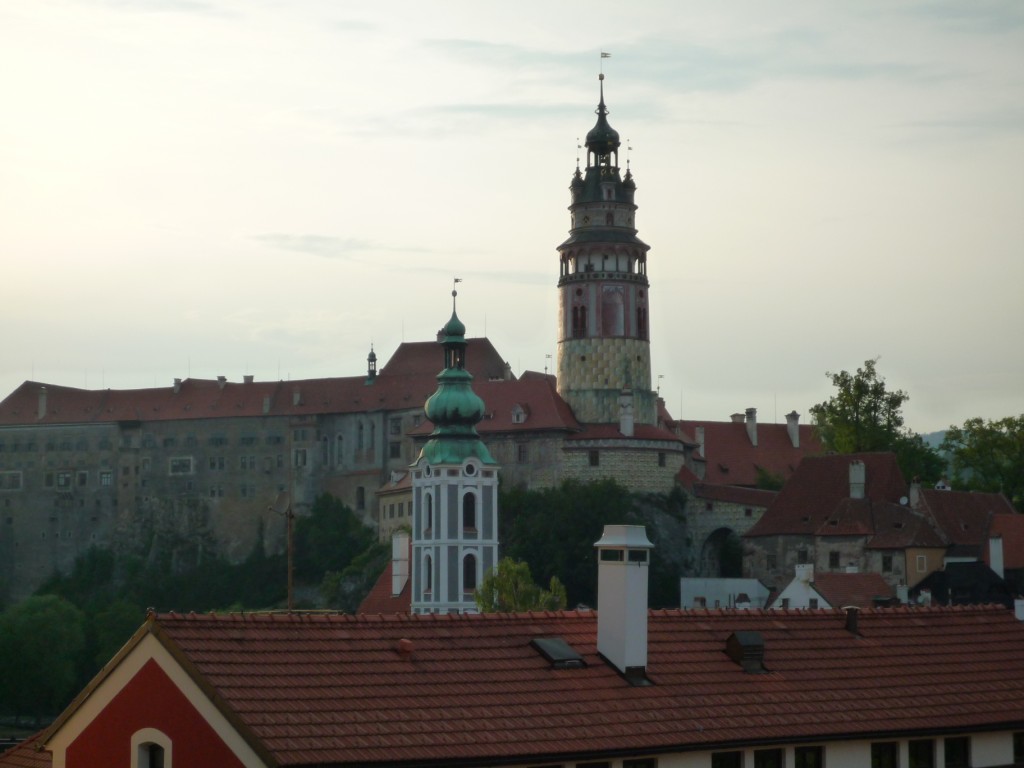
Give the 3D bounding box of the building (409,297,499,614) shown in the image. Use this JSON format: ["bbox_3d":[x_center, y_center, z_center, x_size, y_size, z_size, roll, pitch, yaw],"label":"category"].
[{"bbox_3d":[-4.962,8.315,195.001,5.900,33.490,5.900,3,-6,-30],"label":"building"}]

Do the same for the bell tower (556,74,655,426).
[{"bbox_3d":[11.624,-13.445,277.145,12.200,51.740,12.200,0,-5,0],"label":"bell tower"}]

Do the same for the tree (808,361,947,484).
[{"bbox_3d":[45.670,6.622,278.431,16.000,19.730,14.500,0,-5,0],"label":"tree"}]

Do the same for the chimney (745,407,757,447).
[{"bbox_3d":[33.418,6.049,308.593,1.100,5.440,1.500,3,-6,-36],"label":"chimney"}]

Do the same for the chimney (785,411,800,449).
[{"bbox_3d":[39.700,6.408,312.575,1.300,5.360,1.600,3,-6,-36],"label":"chimney"}]

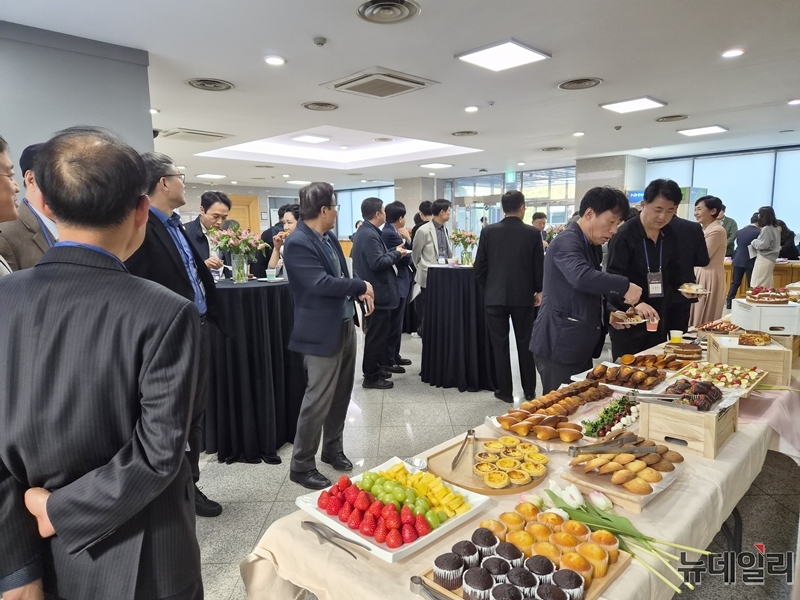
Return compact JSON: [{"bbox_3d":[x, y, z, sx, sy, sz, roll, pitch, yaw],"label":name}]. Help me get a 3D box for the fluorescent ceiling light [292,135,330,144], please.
[{"bbox_3d":[-1.840,-3.325,10.980,0.620,0.050,0.620,-8,10,-44],"label":"fluorescent ceiling light"}]

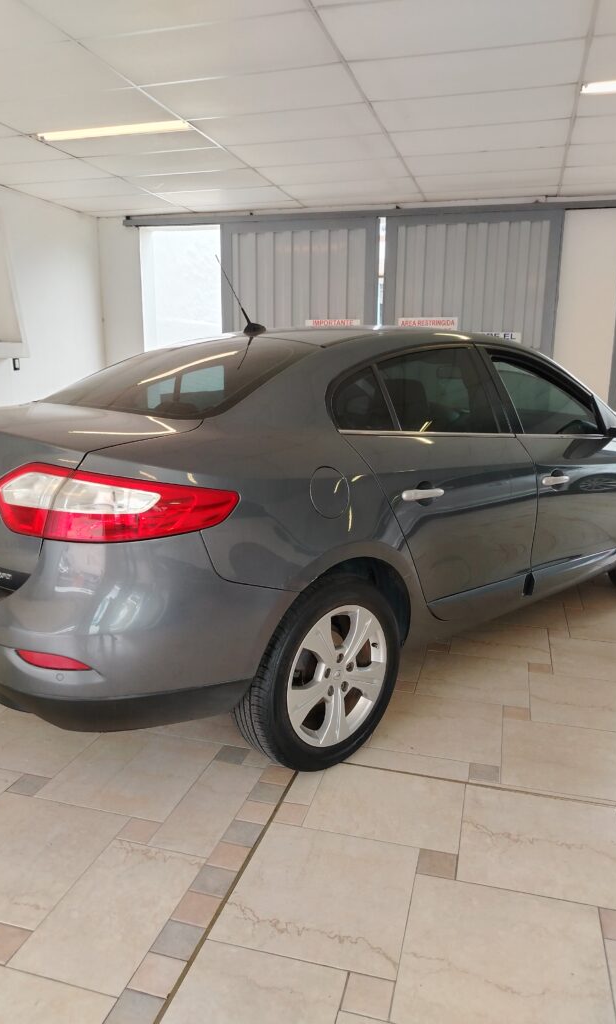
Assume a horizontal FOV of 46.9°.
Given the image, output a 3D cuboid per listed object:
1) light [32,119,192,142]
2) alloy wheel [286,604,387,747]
[{"bbox_3d":[-1.340,-2.610,4.869,1.180,0.060,0.170,4,13,16],"label":"light"},{"bbox_3d":[0.061,0.527,2.392,0.467,0.467,0.170,-11,16,-42],"label":"alloy wheel"}]

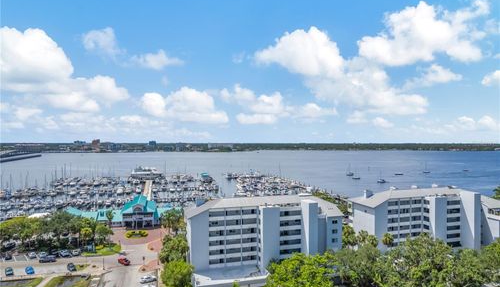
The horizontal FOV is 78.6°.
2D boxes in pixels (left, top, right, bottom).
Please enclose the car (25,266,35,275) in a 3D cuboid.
[{"bbox_3d":[-74.400,42.750,103.400,1.850,1.500,4.500,0,0,-41],"label":"car"}]

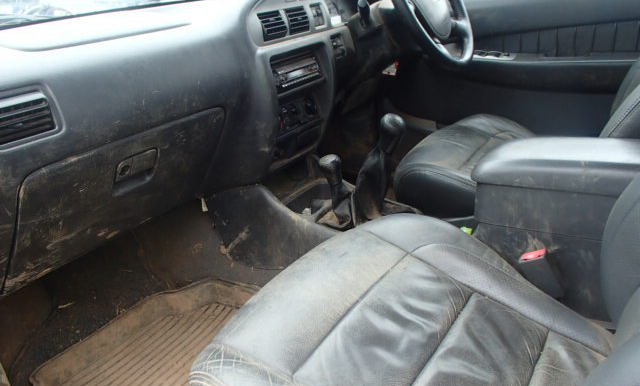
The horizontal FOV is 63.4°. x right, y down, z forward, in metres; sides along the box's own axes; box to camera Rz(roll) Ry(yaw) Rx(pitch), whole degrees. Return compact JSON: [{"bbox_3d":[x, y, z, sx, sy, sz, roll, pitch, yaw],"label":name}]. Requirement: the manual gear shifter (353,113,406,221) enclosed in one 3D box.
[{"bbox_3d":[0.137,-0.051,1.167,0.120,0.255,0.090,10,27,34],"label":"manual gear shifter"}]

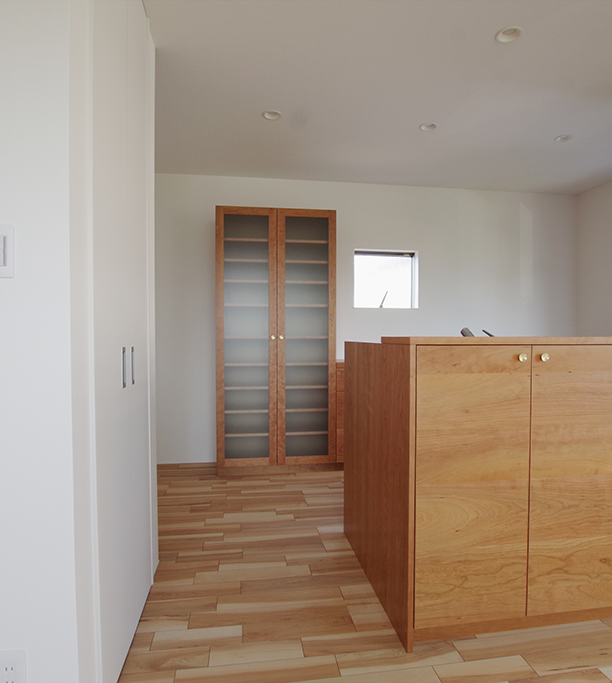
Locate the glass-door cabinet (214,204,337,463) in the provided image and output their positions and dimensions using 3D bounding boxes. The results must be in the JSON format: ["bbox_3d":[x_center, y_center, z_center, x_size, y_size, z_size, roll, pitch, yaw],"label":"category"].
[{"bbox_3d":[-0.235,-0.029,3.343,0.893,1.918,0.365,0,1,-8],"label":"glass-door cabinet"}]

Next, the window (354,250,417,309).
[{"bbox_3d":[0.682,-0.531,3.711,0.569,0.496,0.100,0,1,-8],"label":"window"}]

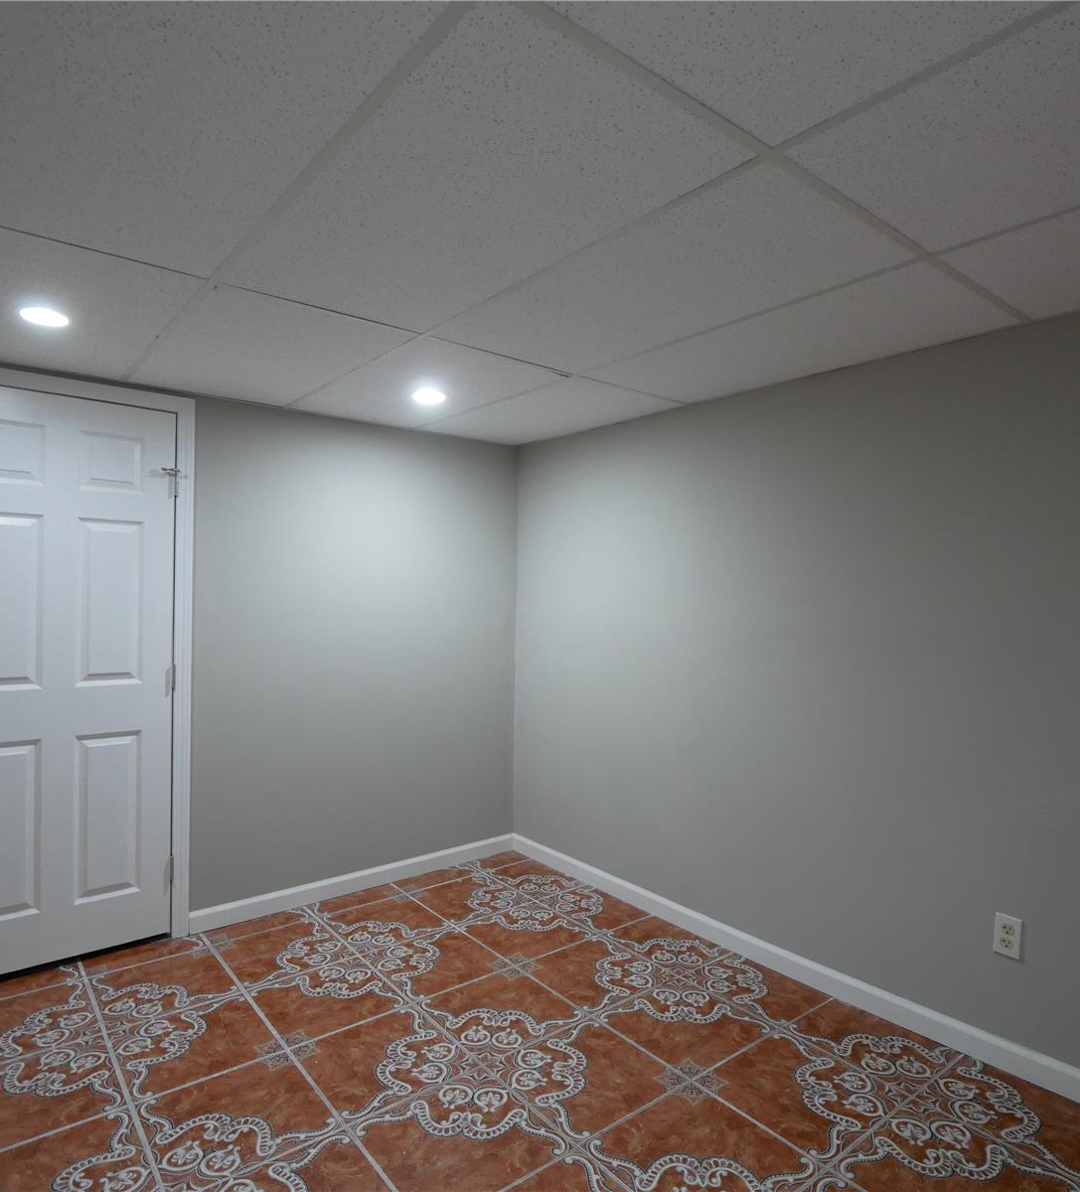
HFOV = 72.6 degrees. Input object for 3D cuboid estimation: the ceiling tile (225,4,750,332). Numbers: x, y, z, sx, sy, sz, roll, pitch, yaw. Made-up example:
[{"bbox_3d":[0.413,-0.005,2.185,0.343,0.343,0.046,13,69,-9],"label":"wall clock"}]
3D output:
[{"bbox_3d":[-0.209,-0.805,1.603,0.602,0.018,1.217,0,0,-39],"label":"ceiling tile"}]

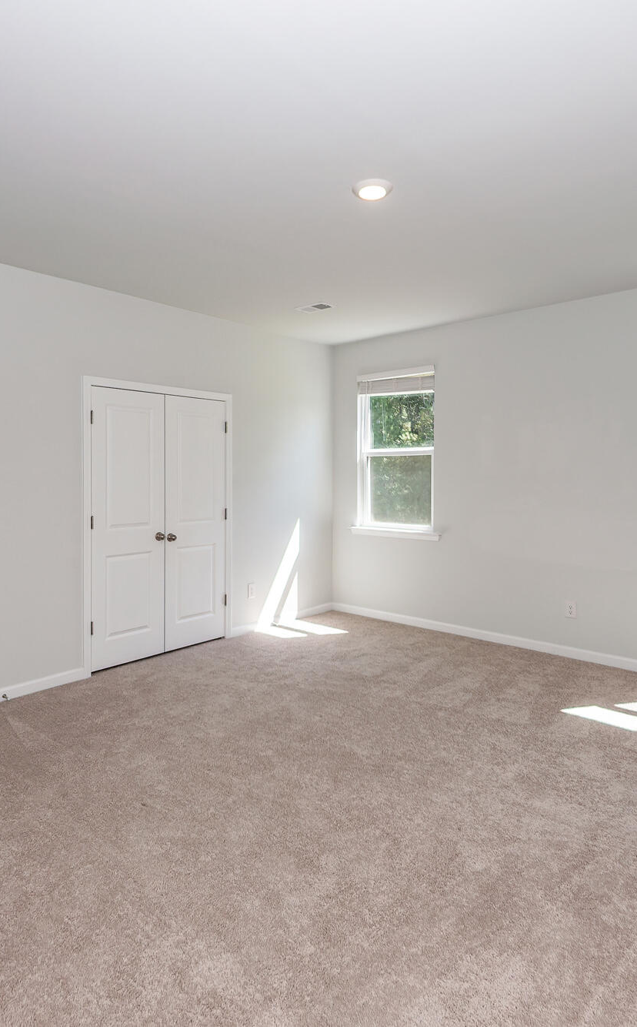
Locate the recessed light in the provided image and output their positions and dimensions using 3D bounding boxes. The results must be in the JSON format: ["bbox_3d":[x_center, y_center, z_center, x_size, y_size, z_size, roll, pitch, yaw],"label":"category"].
[{"bbox_3d":[0.255,-1.516,2.410,0.190,0.030,0.190,0,4,0],"label":"recessed light"}]

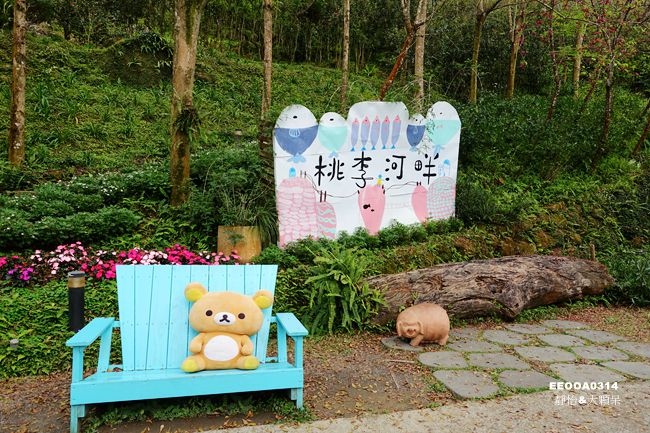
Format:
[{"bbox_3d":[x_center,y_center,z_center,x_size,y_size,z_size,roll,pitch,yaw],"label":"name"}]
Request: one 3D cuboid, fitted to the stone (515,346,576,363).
[{"bbox_3d":[2.300,1.425,4.450,0.550,0.050,0.490,0,0,-2],"label":"stone"}]

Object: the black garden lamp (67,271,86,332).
[{"bbox_3d":[-2.605,0.935,4.550,0.170,0.720,0.170,0,0,0],"label":"black garden lamp"}]

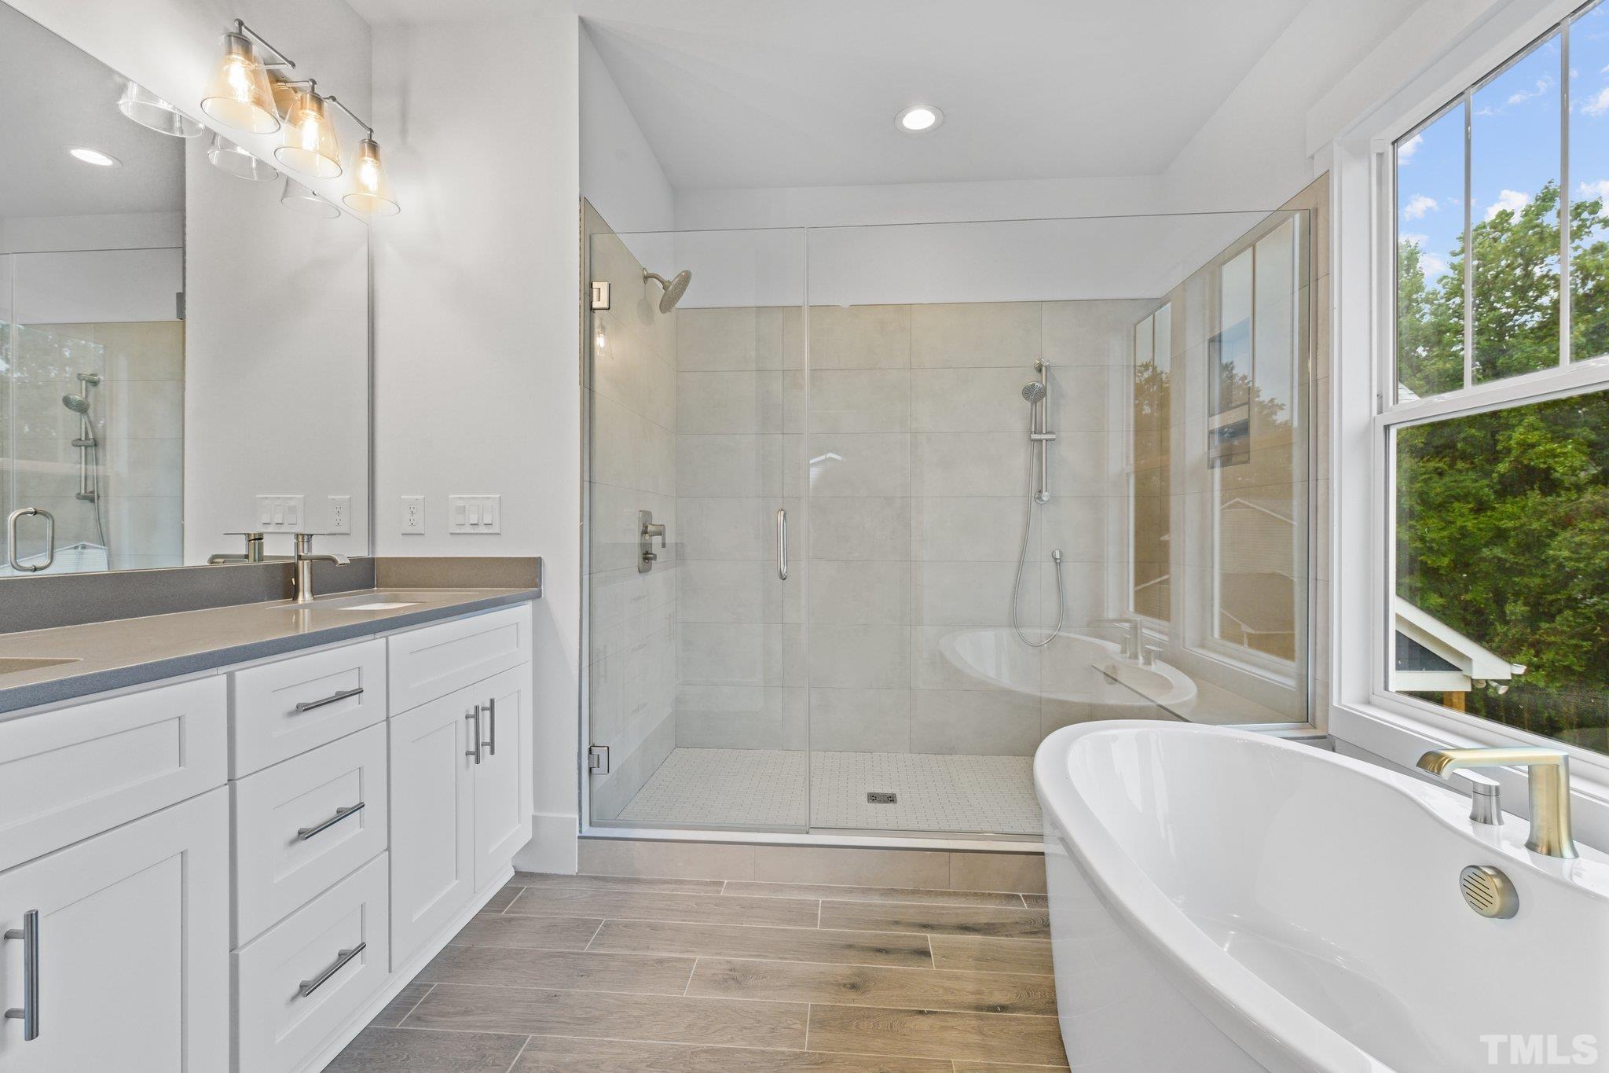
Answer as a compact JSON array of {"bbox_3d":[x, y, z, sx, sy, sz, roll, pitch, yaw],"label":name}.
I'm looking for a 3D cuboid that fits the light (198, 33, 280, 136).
[{"bbox_3d":[-1.348,-1.100,1.606,0.147,0.192,0.147,0,0,4],"label":"light"}]

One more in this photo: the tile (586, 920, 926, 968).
[{"bbox_3d":[-0.116,1.090,1.790,0.901,0.010,0.143,0,0,4],"label":"tile"}]

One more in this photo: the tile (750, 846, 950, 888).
[{"bbox_3d":[0.146,1.024,2.080,0.606,0.118,0.010,0,0,4],"label":"tile"}]

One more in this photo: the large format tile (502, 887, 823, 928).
[{"bbox_3d":[-0.407,1.089,1.959,0.904,0.010,0.143,0,0,4],"label":"large format tile"}]

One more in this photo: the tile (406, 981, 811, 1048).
[{"bbox_3d":[-0.444,1.092,1.522,0.905,0.010,0.143,0,0,4],"label":"tile"}]

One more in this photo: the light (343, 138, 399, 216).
[{"bbox_3d":[-1.315,-1.104,2.039,0.147,0.192,0.147,0,0,4],"label":"light"}]

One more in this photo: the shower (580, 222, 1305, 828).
[{"bbox_3d":[0.467,0.017,2.627,2.275,2.045,1.119,0,0,4],"label":"shower"}]

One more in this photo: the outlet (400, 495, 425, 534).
[{"bbox_3d":[-1.272,-0.068,2.174,0.081,0.125,0.008,0,0,4],"label":"outlet"}]

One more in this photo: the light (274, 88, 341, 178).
[{"bbox_3d":[-1.332,-1.102,1.808,0.147,0.192,0.147,0,0,4],"label":"light"}]

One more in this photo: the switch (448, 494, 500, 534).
[{"bbox_3d":[-1.062,-0.069,2.158,0.170,0.127,0.009,0,0,4],"label":"switch"}]

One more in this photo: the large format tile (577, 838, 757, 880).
[{"bbox_3d":[-0.438,1.023,2.124,0.566,0.118,0.010,0,0,4],"label":"large format tile"}]

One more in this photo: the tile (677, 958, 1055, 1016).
[{"bbox_3d":[0.174,1.092,1.622,0.902,0.010,0.143,0,0,4],"label":"tile"}]

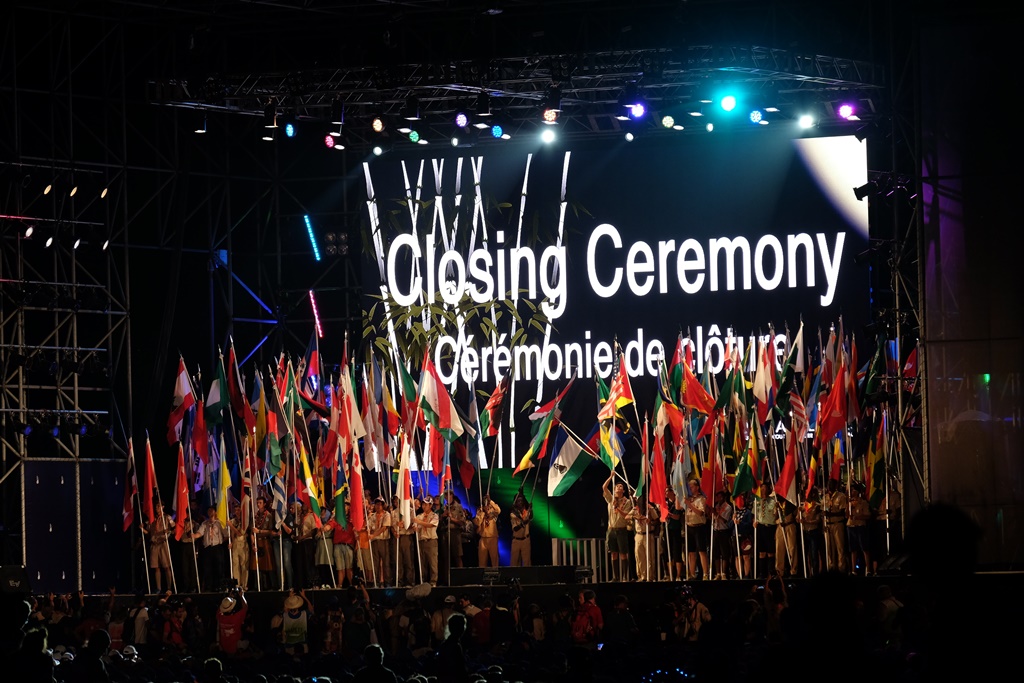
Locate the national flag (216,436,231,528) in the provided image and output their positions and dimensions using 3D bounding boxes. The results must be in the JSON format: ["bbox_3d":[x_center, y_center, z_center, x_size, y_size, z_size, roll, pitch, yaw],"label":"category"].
[{"bbox_3d":[-5.525,2.643,127.490,0.253,1.800,0.240,-1,-2,12],"label":"national flag"}]

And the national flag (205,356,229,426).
[{"bbox_3d":[-5.729,0.950,129.050,0.416,1.396,0.280,-1,-2,12],"label":"national flag"}]

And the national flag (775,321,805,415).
[{"bbox_3d":[5.043,0.491,120.979,0.545,1.672,0.350,-2,-3,11],"label":"national flag"}]

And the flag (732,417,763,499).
[{"bbox_3d":[4.212,2.075,119.062,0.537,1.467,0.350,-2,-3,11],"label":"flag"}]

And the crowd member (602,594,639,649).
[{"bbox_3d":[1.870,5.195,113.461,0.550,1.730,0.400,-3,-3,37],"label":"crowd member"}]

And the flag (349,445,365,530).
[{"bbox_3d":[-2.871,2.714,122.900,0.320,1.540,0.280,-2,-2,12],"label":"flag"}]

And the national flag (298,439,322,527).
[{"bbox_3d":[-3.718,2.602,122.838,0.443,1.624,0.300,-2,-3,11],"label":"national flag"}]

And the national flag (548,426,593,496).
[{"bbox_3d":[1.121,2.271,126.500,0.800,1.329,0.350,-2,-2,12],"label":"national flag"}]

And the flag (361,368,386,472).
[{"bbox_3d":[-2.640,1.506,126.907,0.496,1.983,0.280,-1,-2,9],"label":"flag"}]

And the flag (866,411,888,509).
[{"bbox_3d":[6.726,2.171,122.490,0.354,1.803,0.280,-1,-2,12],"label":"flag"}]

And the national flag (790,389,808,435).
[{"bbox_3d":[5.200,1.311,120.388,0.326,0.959,0.300,-2,-3,11],"label":"national flag"}]

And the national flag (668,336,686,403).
[{"bbox_3d":[3.207,0.543,129.000,0.293,1.348,0.300,-2,-2,12],"label":"national flag"}]

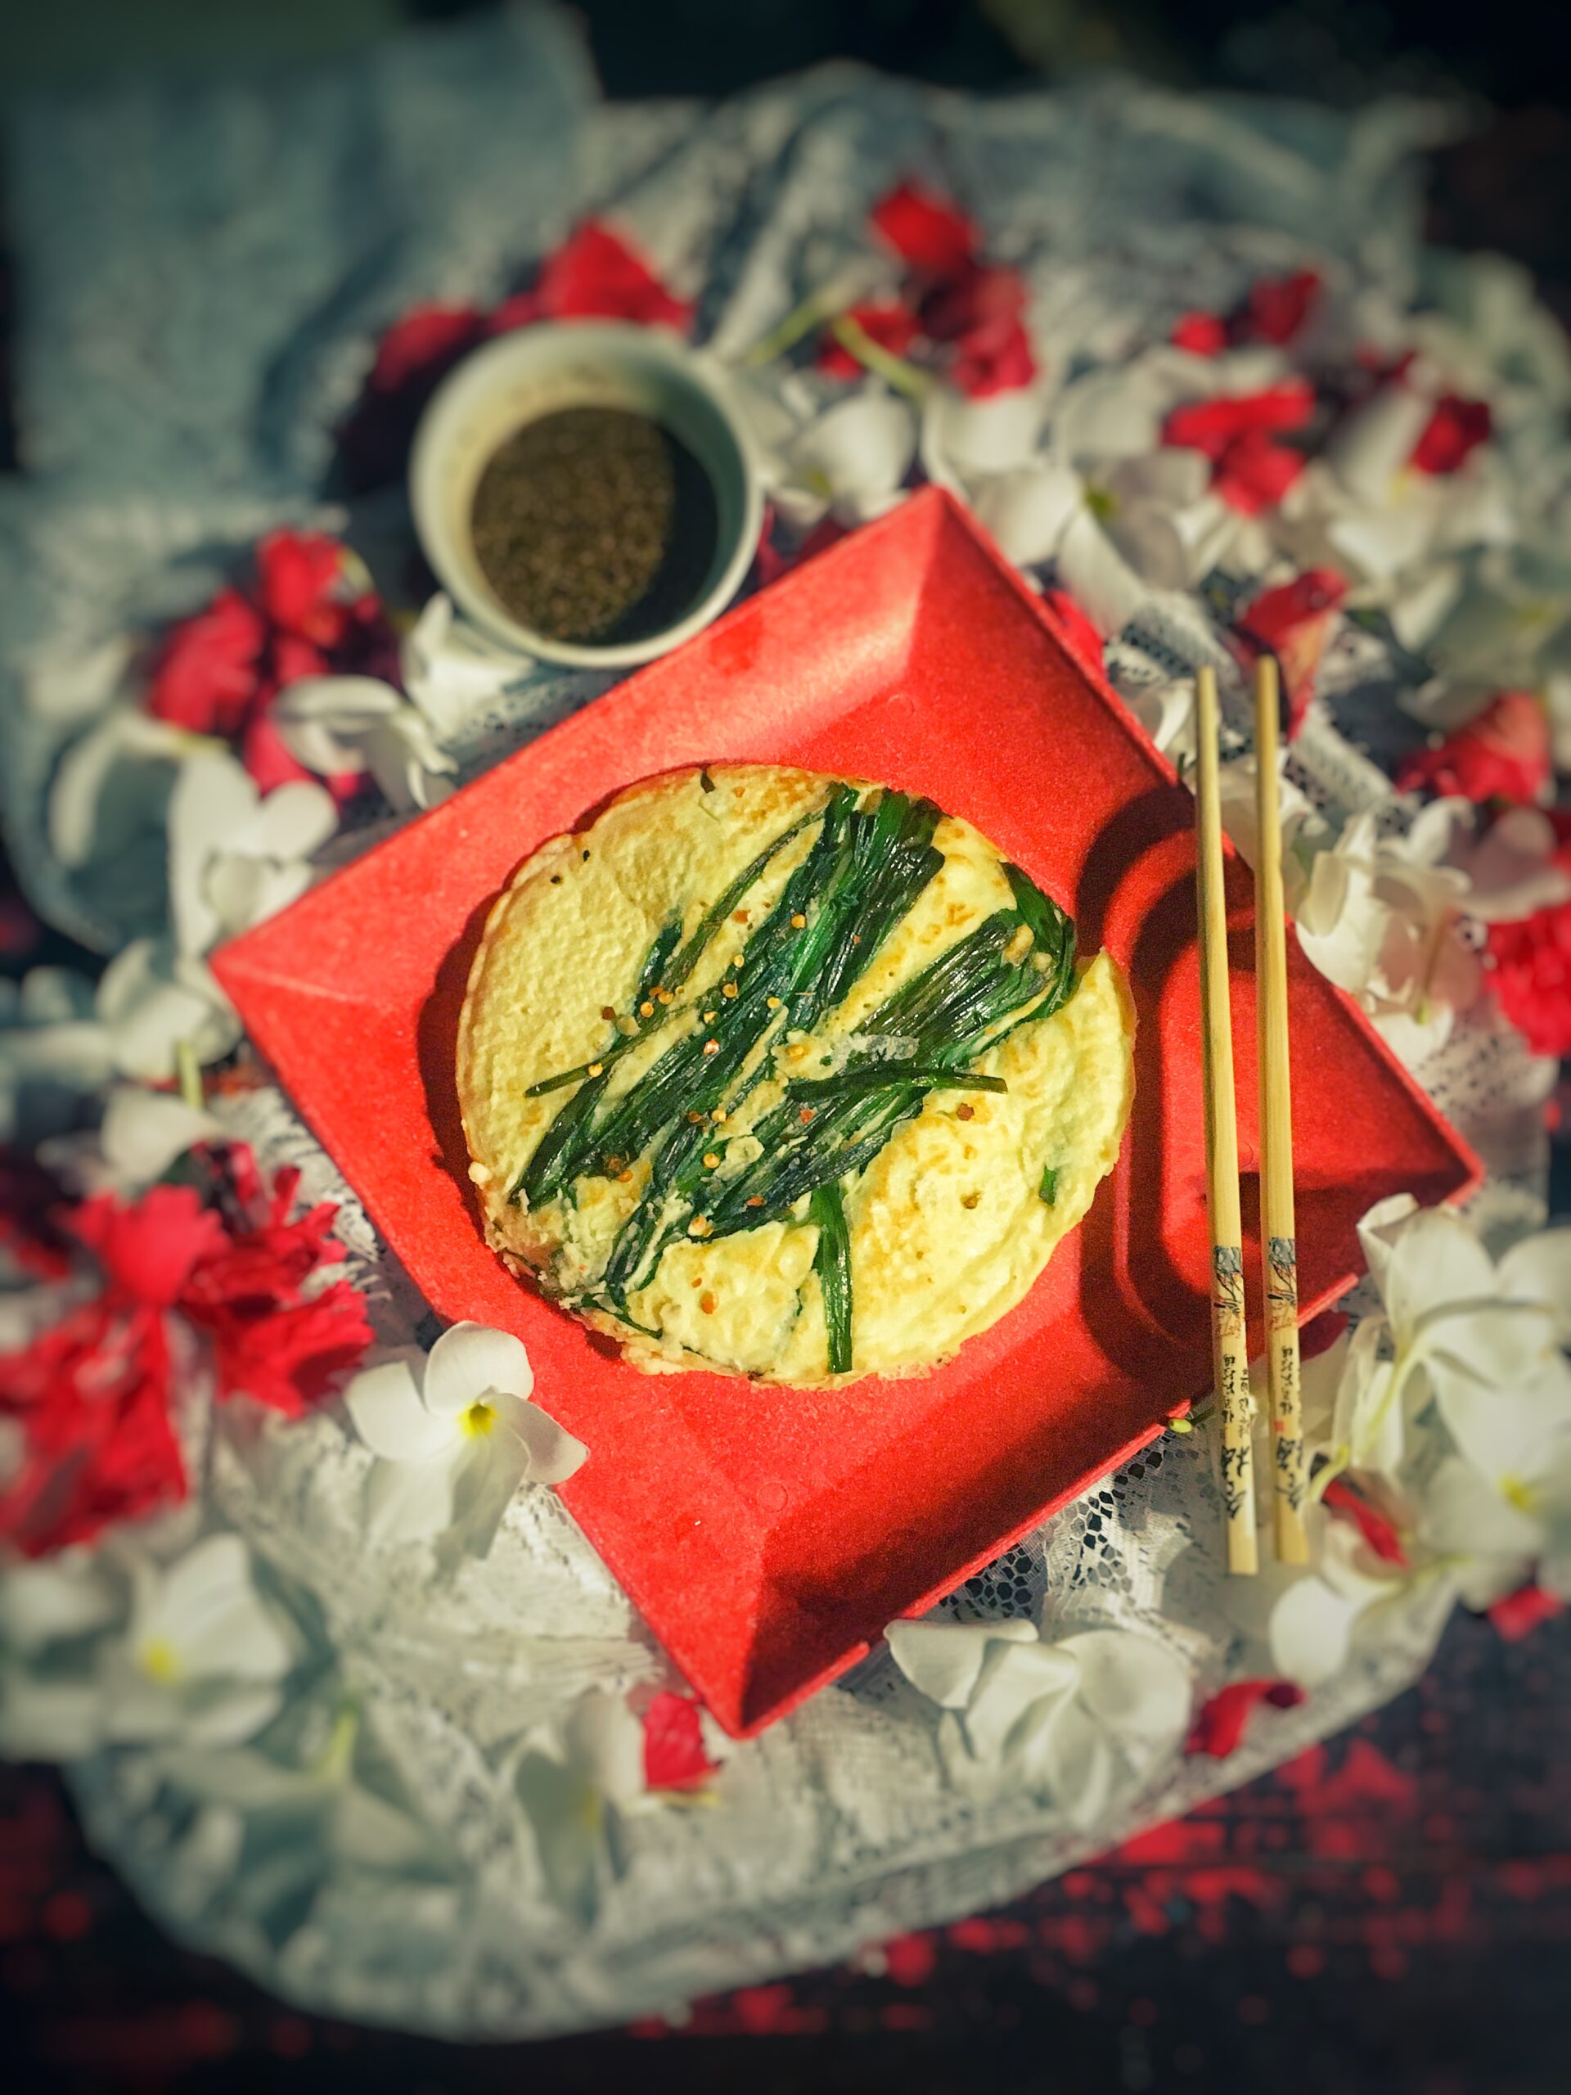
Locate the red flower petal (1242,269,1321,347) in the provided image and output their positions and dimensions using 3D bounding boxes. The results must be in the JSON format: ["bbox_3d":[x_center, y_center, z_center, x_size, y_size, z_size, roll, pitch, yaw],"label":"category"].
[{"bbox_3d":[0.148,-0.220,0.523,0.019,0.013,0.029,36,79,6],"label":"red flower petal"}]

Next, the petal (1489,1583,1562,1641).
[{"bbox_3d":[0.193,0.147,0.458,0.020,0.009,0.014,0,77,-1],"label":"petal"}]

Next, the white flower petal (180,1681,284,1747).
[{"bbox_3d":[-0.135,0.162,0.428,0.024,0.013,0.013,-14,79,-5],"label":"white flower petal"}]

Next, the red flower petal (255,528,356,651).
[{"bbox_3d":[-0.134,-0.128,0.493,0.026,0.016,0.035,-8,78,-3],"label":"red flower petal"}]

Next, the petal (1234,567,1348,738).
[{"bbox_3d":[0.141,-0.111,0.492,0.028,0.020,0.046,10,79,0],"label":"petal"}]

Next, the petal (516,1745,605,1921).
[{"bbox_3d":[-0.056,0.194,0.431,0.019,0.014,0.040,-8,78,-3],"label":"petal"}]

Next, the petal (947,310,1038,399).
[{"bbox_3d":[0.062,-0.206,0.523,0.026,0.015,0.028,0,77,-1],"label":"petal"}]

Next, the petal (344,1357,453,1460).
[{"bbox_3d":[-0.095,0.089,0.433,0.027,0.012,0.022,5,78,-1],"label":"petal"}]

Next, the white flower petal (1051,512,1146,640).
[{"bbox_3d":[0.090,-0.135,0.501,0.022,0.014,0.041,-27,80,-7],"label":"white flower petal"}]

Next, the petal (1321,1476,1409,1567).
[{"bbox_3d":[0.151,0.123,0.457,0.011,0.013,0.029,-40,81,-9],"label":"petal"}]

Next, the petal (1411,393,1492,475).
[{"bbox_3d":[0.191,-0.176,0.505,0.022,0.014,0.024,25,79,3],"label":"petal"}]

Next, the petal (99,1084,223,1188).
[{"bbox_3d":[-0.168,0.024,0.471,0.033,0.013,0.028,0,77,-1],"label":"petal"}]

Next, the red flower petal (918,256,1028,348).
[{"bbox_3d":[0.055,-0.217,0.511,0.032,0.014,0.030,5,78,-1],"label":"red flower petal"}]

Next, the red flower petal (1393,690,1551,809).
[{"bbox_3d":[0.191,-0.083,0.488,0.045,0.016,0.031,-15,79,-5],"label":"red flower petal"}]

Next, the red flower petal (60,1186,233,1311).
[{"bbox_3d":[-0.161,0.051,0.443,0.038,0.016,0.030,3,78,-2],"label":"red flower petal"}]

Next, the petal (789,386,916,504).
[{"bbox_3d":[0.020,-0.173,0.505,0.039,0.018,0.033,-44,83,-10],"label":"petal"}]

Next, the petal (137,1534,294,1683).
[{"bbox_3d":[-0.141,0.139,0.435,0.034,0.016,0.037,44,80,7],"label":"petal"}]

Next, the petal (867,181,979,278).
[{"bbox_3d":[0.040,-0.238,0.512,0.030,0.015,0.025,30,79,4],"label":"petal"}]

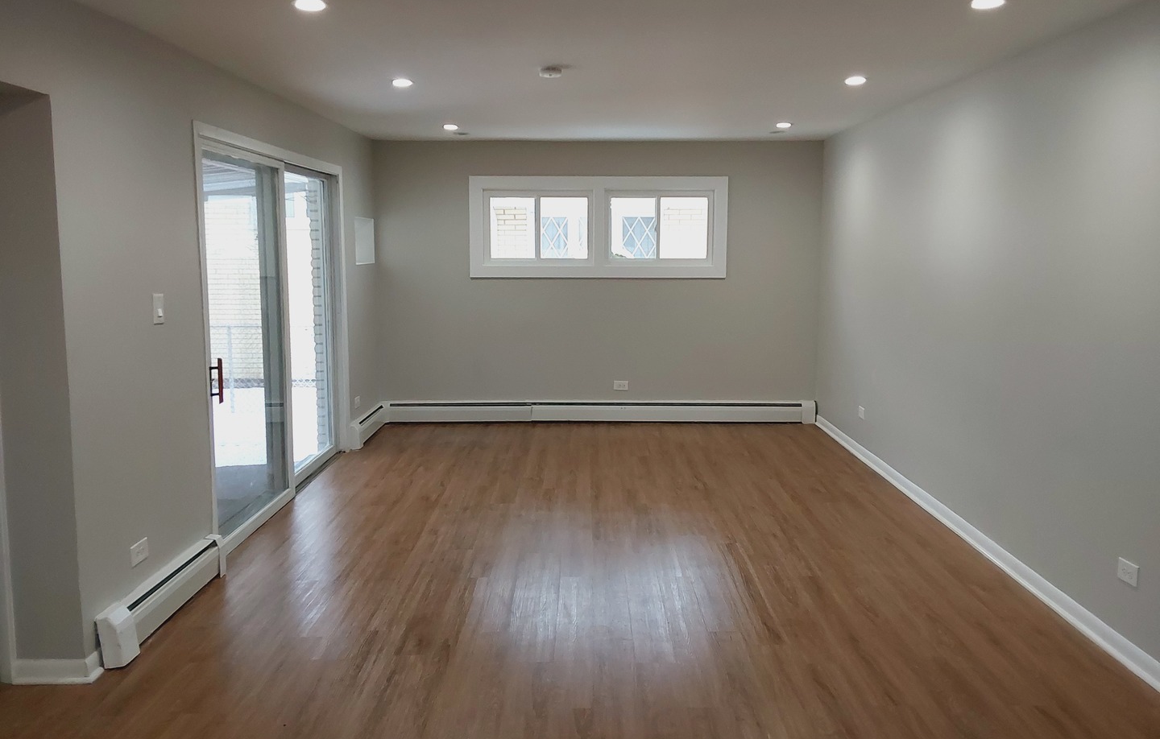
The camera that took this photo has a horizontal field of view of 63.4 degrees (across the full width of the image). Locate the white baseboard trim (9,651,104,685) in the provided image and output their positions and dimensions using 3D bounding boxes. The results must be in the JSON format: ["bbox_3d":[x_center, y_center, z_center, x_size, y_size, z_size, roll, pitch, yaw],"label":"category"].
[{"bbox_3d":[-1.821,1.037,3.285,0.279,0.089,0.115,0,8,0],"label":"white baseboard trim"}]

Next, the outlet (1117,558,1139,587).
[{"bbox_3d":[1.982,0.736,3.402,0.012,0.075,0.120,0,8,0],"label":"outlet"}]

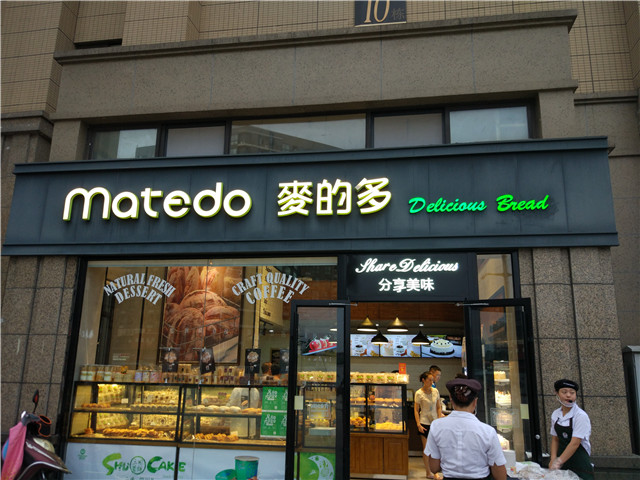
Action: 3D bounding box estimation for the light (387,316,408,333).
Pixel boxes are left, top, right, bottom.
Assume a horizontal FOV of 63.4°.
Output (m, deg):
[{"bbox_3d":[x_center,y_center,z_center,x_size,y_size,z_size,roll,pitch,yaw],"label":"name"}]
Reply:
[{"bbox_3d":[1.297,1.401,8.605,0.349,0.246,0.349,-1,-13,9],"label":"light"}]

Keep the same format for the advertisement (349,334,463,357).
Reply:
[{"bbox_3d":[1.689,2.235,10.908,2.580,0.470,0.080,-1,-13,9],"label":"advertisement"}]

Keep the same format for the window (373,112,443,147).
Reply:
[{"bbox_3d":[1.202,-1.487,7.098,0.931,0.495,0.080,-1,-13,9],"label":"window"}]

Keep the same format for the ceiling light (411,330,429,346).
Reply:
[{"bbox_3d":[1.969,1.919,10.146,0.340,0.268,0.340,-1,-13,9],"label":"ceiling light"}]

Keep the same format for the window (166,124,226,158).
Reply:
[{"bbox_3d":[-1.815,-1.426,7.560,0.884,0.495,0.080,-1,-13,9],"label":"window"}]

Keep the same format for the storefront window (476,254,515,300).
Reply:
[{"bbox_3d":[2.118,0.441,6.253,0.434,0.558,0.080,-1,-13,9],"label":"storefront window"}]

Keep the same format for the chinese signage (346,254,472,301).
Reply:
[{"bbox_3d":[1.093,0.467,6.389,1.544,0.588,0.100,-1,-13,9],"label":"chinese signage"}]

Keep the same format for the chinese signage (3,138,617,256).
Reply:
[{"bbox_3d":[-0.448,-0.482,6.740,7.850,1.335,0.300,-1,-13,9],"label":"chinese signage"}]

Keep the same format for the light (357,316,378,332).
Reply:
[{"bbox_3d":[0.800,1.411,8.682,0.342,0.244,0.342,-1,-13,9],"label":"light"}]

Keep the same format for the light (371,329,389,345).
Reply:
[{"bbox_3d":[1.191,1.938,10.265,0.340,0.271,0.340,-1,-13,9],"label":"light"}]

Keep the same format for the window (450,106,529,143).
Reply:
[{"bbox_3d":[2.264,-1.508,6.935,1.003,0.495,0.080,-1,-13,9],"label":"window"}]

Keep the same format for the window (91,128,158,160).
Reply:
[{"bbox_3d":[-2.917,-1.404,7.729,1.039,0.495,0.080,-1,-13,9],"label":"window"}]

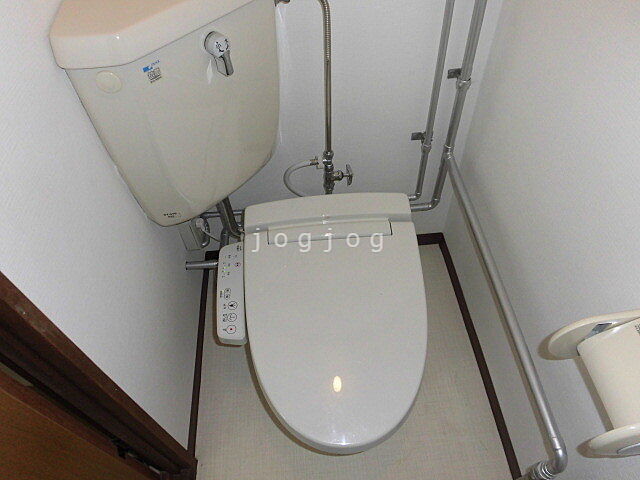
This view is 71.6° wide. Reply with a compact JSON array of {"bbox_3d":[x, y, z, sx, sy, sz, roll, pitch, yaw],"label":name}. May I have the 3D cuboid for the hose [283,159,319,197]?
[{"bbox_3d":[-0.048,-0.151,1.216,0.105,0.151,0.060,-6,52,0],"label":"hose"}]

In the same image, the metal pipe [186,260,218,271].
[{"bbox_3d":[-0.353,0.081,1.371,0.126,0.027,0.027,-6,52,0],"label":"metal pipe"}]

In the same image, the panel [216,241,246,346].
[{"bbox_3d":[-0.206,0.125,1.068,0.067,0.042,0.261,-6,52,0],"label":"panel"}]

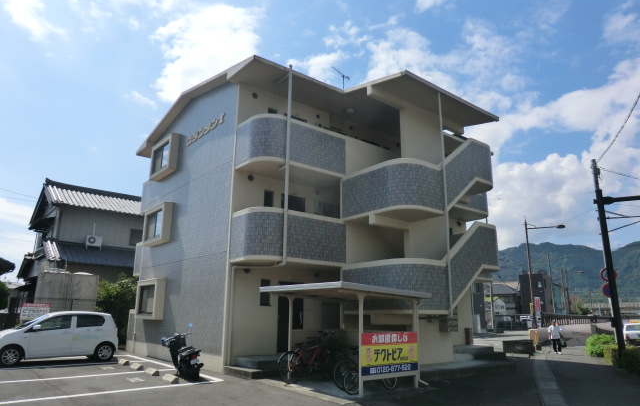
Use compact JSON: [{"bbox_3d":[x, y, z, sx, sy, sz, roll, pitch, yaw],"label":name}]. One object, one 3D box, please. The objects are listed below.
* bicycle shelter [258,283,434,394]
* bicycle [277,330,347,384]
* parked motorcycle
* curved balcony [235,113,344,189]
[{"bbox_3d":[0.494,3.048,10.248,2.750,2.160,3.100,12,-18,-38],"label":"bicycle shelter"},{"bbox_3d":[-0.227,3.650,10.429,1.750,1.060,0.580,12,-18,-38],"label":"bicycle"},{"bbox_3d":[-3.383,3.666,10.985,0.700,1.220,1.750,12,-18,-38],"label":"parked motorcycle"},{"bbox_3d":[-0.817,-1.513,13.202,2.895,1.397,1.508,11,-17,-38],"label":"curved balcony"}]

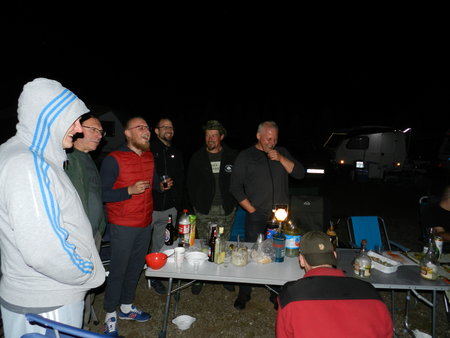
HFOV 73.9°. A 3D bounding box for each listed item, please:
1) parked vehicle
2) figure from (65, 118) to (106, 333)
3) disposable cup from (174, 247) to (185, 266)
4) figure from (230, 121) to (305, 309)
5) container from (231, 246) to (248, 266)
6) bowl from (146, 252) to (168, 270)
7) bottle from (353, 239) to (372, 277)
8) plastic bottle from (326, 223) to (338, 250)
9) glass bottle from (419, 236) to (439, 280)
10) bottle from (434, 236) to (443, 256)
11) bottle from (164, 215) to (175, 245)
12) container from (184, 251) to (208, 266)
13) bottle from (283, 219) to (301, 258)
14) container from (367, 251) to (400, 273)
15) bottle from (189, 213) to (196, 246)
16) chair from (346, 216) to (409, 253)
[{"bbox_3d":[6.300,-0.830,13.900,3.700,2.500,2.100,1,5,17],"label":"parked vehicle"},{"bbox_3d":[-1.163,0.497,2.360,0.400,1.790,0.540,5,7,28],"label":"figure"},{"bbox_3d":[-0.337,0.656,2.245,0.079,0.106,0.079,0,5,0],"label":"disposable cup"},{"bbox_3d":[0.402,0.458,2.970,0.630,1.810,0.460,-2,7,-27],"label":"figure"},{"bbox_3d":[0.113,0.657,2.254,0.128,0.108,0.128,0,5,0],"label":"container"},{"bbox_3d":[-0.490,0.674,2.164,0.156,0.084,0.156,0,5,0],"label":"bowl"},{"bbox_3d":[0.948,0.607,2.058,0.108,0.241,0.108,0,5,0],"label":"bottle"},{"bbox_3d":[0.916,0.579,2.550,0.085,0.250,0.085,1,6,0],"label":"plastic bottle"},{"bbox_3d":[1.446,0.625,2.098,0.107,0.285,0.107,6,8,34],"label":"glass bottle"},{"bbox_3d":[1.772,0.647,2.471,0.062,0.175,0.062,6,8,35],"label":"bottle"},{"bbox_3d":[-0.485,0.533,2.606,0.073,0.258,0.073,1,6,0],"label":"bottle"},{"bbox_3d":[-0.208,0.683,2.257,0.174,0.057,0.174,0,5,0],"label":"container"},{"bbox_3d":[0.555,0.565,2.429,0.120,0.285,0.120,1,6,0],"label":"bottle"},{"bbox_3d":[1.195,0.713,2.307,0.130,0.050,0.265,0,7,-12],"label":"container"},{"bbox_3d":[-0.286,0.543,2.648,0.069,0.271,0.069,0,5,0],"label":"bottle"},{"bbox_3d":[1.478,0.909,3.020,0.512,0.778,0.512,0,5,-3],"label":"chair"}]

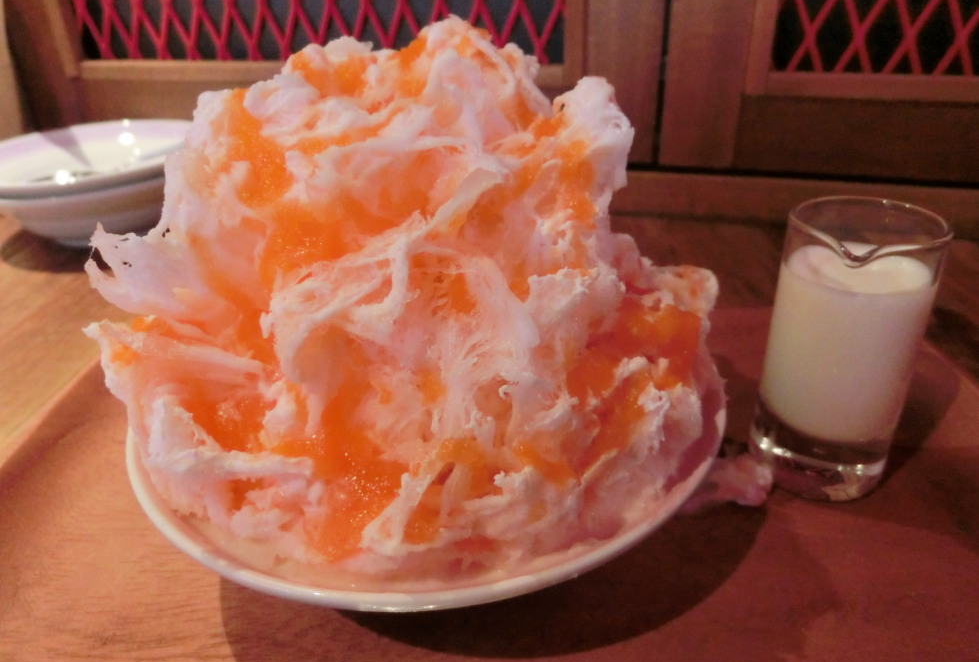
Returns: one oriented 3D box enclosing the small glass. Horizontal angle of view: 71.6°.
[{"bbox_3d":[0.114,0.007,0.221,0.044,0.090,0.045,15,34,29],"label":"small glass"}]

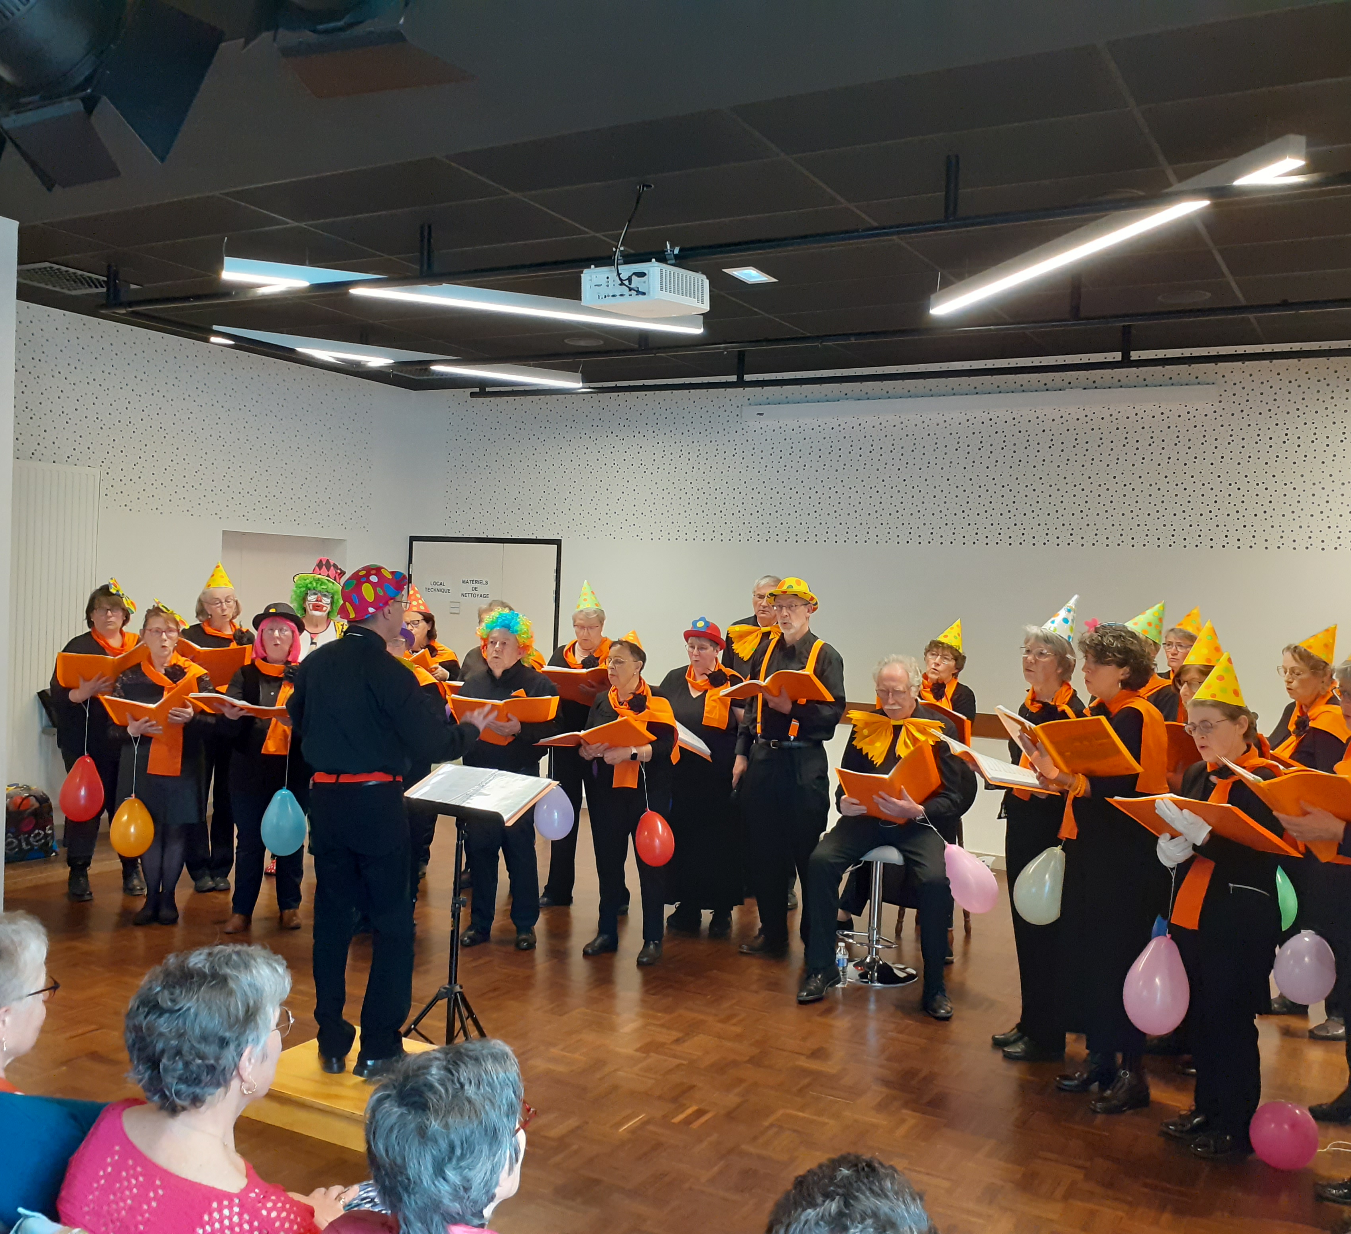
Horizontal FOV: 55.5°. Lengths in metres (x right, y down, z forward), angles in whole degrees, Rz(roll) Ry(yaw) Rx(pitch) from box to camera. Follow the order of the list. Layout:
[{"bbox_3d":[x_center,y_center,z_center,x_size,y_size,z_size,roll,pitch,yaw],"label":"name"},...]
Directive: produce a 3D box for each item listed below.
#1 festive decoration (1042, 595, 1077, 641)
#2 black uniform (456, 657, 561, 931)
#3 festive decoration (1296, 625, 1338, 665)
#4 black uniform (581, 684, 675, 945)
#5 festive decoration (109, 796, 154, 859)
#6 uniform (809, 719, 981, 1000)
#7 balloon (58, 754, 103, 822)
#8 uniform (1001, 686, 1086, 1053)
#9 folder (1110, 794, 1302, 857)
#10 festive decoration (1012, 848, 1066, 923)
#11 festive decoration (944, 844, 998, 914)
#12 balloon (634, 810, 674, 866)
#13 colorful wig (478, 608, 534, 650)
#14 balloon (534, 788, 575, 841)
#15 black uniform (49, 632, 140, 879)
[{"bbox_3d":[1.539,0.004,5.150,0.145,0.175,0.145,25,-18,6],"label":"festive decoration"},{"bbox_3d":[-0.813,0.868,6.280,0.500,1.340,0.330,2,1,12],"label":"black uniform"},{"bbox_3d":[2.735,0.116,5.480,0.160,0.170,0.160,31,-21,0],"label":"festive decoration"},{"bbox_3d":[-0.231,0.938,6.240,0.440,1.270,0.300,3,2,30],"label":"black uniform"},{"bbox_3d":[-2.618,1.014,6.194,0.215,0.295,0.215,2,1,0],"label":"festive decoration"},{"bbox_3d":[0.989,1.027,5.780,0.640,1.200,0.620,2,1,16],"label":"uniform"},{"bbox_3d":[-3.120,0.899,6.750,0.215,0.335,0.215,5,0,-25],"label":"balloon"},{"bbox_3d":[1.457,0.984,5.024,0.400,1.420,0.460,1,2,-41],"label":"uniform"},{"bbox_3d":[1.579,0.619,3.851,0.310,0.050,0.480,33,-18,-21],"label":"folder"},{"bbox_3d":[1.372,1.003,4.780,0.212,0.295,0.212,15,0,15],"label":"festive decoration"},{"bbox_3d":[1.276,1.141,5.600,0.210,0.325,0.210,-30,0,11],"label":"festive decoration"},{"bbox_3d":[-0.095,1.028,5.950,0.185,0.262,0.185,-7,0,-1],"label":"balloon"},{"bbox_3d":[-0.822,0.078,6.260,0.255,0.235,0.245,2,1,18],"label":"colorful wig"},{"bbox_3d":[-0.646,1.045,6.863,0.215,0.285,0.215,2,1,0],"label":"balloon"},{"bbox_3d":[-3.110,0.741,6.878,0.500,1.310,0.400,1,2,-25],"label":"black uniform"}]

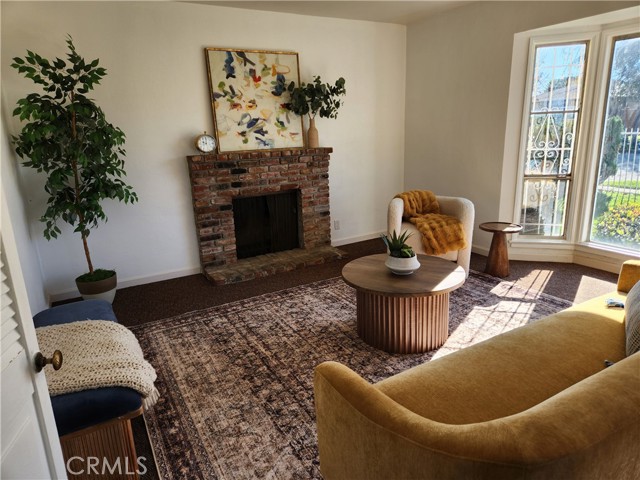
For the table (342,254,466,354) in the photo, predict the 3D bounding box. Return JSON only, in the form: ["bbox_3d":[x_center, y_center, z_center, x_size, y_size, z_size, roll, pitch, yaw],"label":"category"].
[{"bbox_3d":[0.551,0.416,2.854,0.790,0.437,0.790,-2,15,1],"label":"table"}]

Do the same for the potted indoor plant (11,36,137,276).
[{"bbox_3d":[-1.828,-0.582,3.298,0.680,1.840,0.620,-10,17,-28],"label":"potted indoor plant"}]

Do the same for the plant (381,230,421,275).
[{"bbox_3d":[0.539,0.074,2.766,0.250,0.272,0.250,-2,15,1],"label":"plant"}]

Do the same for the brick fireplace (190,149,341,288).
[{"bbox_3d":[-0.453,-0.299,4.340,1.535,1.158,0.449,-10,17,-28],"label":"brick fireplace"}]

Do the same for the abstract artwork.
[{"bbox_3d":[-0.602,-1.349,4.172,0.935,0.935,0.035,-10,12,-28],"label":"abstract artwork"}]

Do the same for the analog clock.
[{"bbox_3d":[-1.065,-0.897,3.971,0.183,0.200,0.080,-10,17,-28],"label":"analog clock"}]

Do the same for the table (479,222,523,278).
[{"bbox_3d":[1.643,0.099,3.898,0.370,0.448,0.370,-10,17,-28],"label":"table"}]

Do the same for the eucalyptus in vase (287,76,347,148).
[{"bbox_3d":[-0.025,-1.292,4.327,0.570,0.713,0.360,-10,17,-28],"label":"eucalyptus in vase"}]

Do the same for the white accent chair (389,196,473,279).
[{"bbox_3d":[1.088,-0.061,4.177,0.750,0.665,0.730,4,16,22],"label":"white accent chair"}]

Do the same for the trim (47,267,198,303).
[{"bbox_3d":[-1.769,0.411,3.988,1.320,0.070,0.018,-10,17,-28],"label":"trim"}]

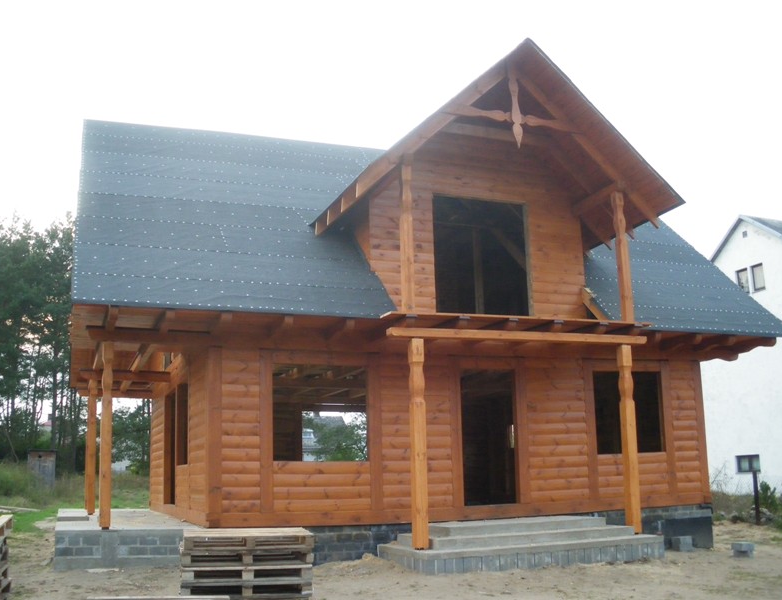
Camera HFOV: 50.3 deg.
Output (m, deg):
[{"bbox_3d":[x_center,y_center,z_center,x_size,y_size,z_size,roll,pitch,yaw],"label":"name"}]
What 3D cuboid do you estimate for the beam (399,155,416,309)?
[{"bbox_3d":[0.244,-1.016,12.718,0.166,2.467,0.156,3,-13,-21],"label":"beam"}]

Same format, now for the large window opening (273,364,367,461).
[{"bbox_3d":[-1.059,1.668,12.264,1.440,1.420,0.200,3,-13,-21],"label":"large window opening"}]

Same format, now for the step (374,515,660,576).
[{"bbox_3d":[1.854,3.489,12.025,3.750,0.540,1.780,3,-13,-21],"label":"step"}]

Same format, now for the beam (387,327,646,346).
[{"bbox_3d":[2.101,0.591,13.114,4.650,0.141,0.156,3,-13,-21],"label":"beam"}]

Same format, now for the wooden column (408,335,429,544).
[{"bbox_3d":[0.395,2.056,12.115,0.190,3.066,0.185,3,-13,-21],"label":"wooden column"}]

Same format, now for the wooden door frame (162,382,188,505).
[{"bbox_3d":[-4.098,2.766,15.713,0.180,2.200,3.150,3,-13,-21],"label":"wooden door frame"}]

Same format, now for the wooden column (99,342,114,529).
[{"bbox_3d":[-3.881,1.855,11.350,0.150,2.550,0.150,3,-13,-21],"label":"wooden column"}]

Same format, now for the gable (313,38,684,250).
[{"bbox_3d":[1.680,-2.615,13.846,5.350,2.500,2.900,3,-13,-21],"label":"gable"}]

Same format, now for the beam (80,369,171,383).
[{"bbox_3d":[-5.261,1.506,16.534,1.770,0.180,0.156,3,-13,-21],"label":"beam"}]

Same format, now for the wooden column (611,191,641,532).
[{"bbox_3d":[3.910,0.911,13.794,0.205,5.720,0.195,3,-13,-21],"label":"wooden column"}]

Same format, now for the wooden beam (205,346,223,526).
[{"bbox_3d":[-2.491,1.906,11.724,0.190,2.530,0.180,3,-13,-21],"label":"wooden beam"}]

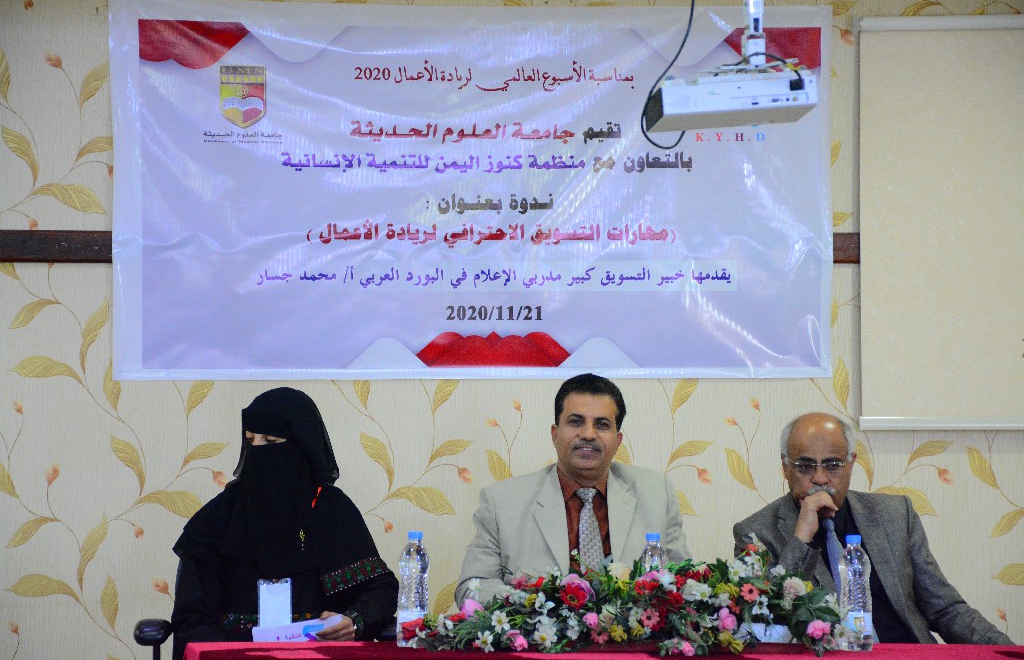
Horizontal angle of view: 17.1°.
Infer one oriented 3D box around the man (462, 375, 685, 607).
[{"bbox_3d":[0.143,0.753,7.935,0.570,1.300,0.800,0,-1,-5],"label":"man"}]

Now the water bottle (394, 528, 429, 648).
[{"bbox_3d":[-0.216,0.563,7.400,0.068,0.249,0.068,0,-1,0],"label":"water bottle"}]

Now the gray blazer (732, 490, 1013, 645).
[{"bbox_3d":[0.813,0.682,7.743,0.650,0.640,0.480,0,-1,3],"label":"gray blazer"}]

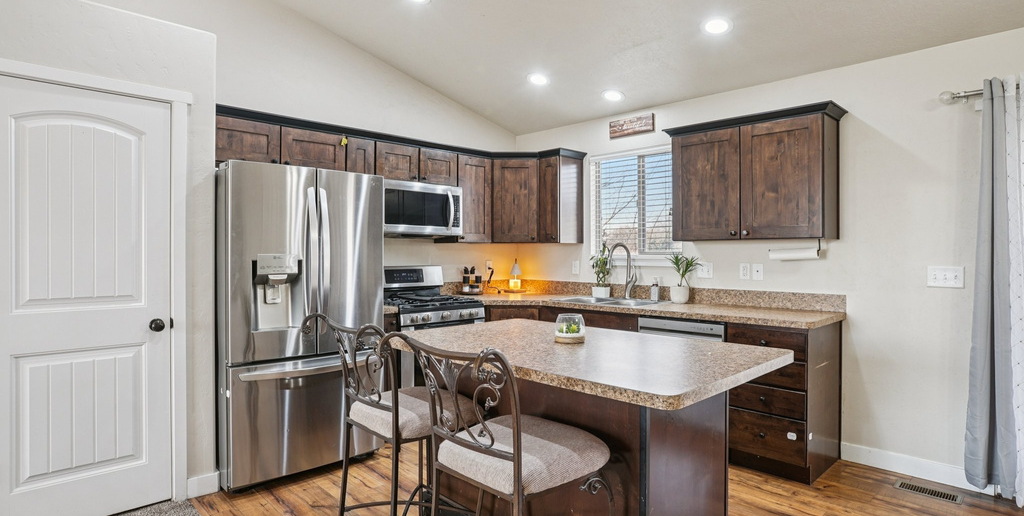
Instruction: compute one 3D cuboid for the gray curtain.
[{"bbox_3d":[2.454,0.154,2.769,0.120,2.115,0.191,-1,1,-45],"label":"gray curtain"}]

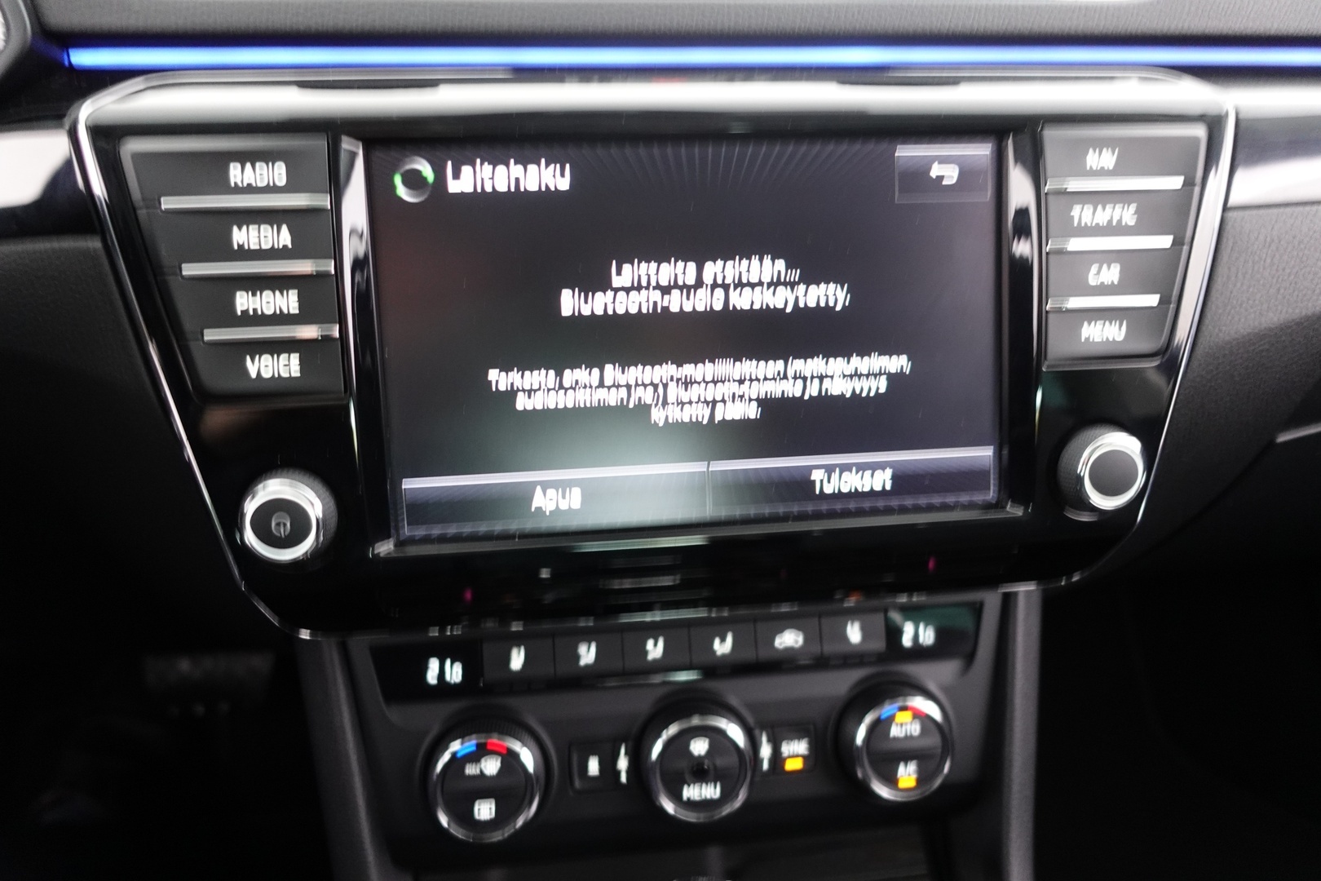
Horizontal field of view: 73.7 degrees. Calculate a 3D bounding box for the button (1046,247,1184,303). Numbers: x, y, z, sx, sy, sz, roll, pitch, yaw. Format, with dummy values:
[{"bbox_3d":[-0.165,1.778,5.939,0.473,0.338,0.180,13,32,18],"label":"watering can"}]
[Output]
[{"bbox_3d":[0.132,-0.048,0.258,0.043,0.016,0.006,-3,5,-7],"label":"button"}]

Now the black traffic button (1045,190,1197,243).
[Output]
[{"bbox_3d":[0.133,-0.065,0.257,0.047,0.015,0.006,-3,5,-7],"label":"black traffic button"}]

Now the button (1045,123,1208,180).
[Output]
[{"bbox_3d":[0.133,-0.082,0.255,0.051,0.016,0.006,-3,5,-7],"label":"button"}]

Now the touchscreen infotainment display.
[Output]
[{"bbox_3d":[0.012,-0.030,0.250,0.175,0.106,0.008,-3,5,-7],"label":"touchscreen infotainment display"}]

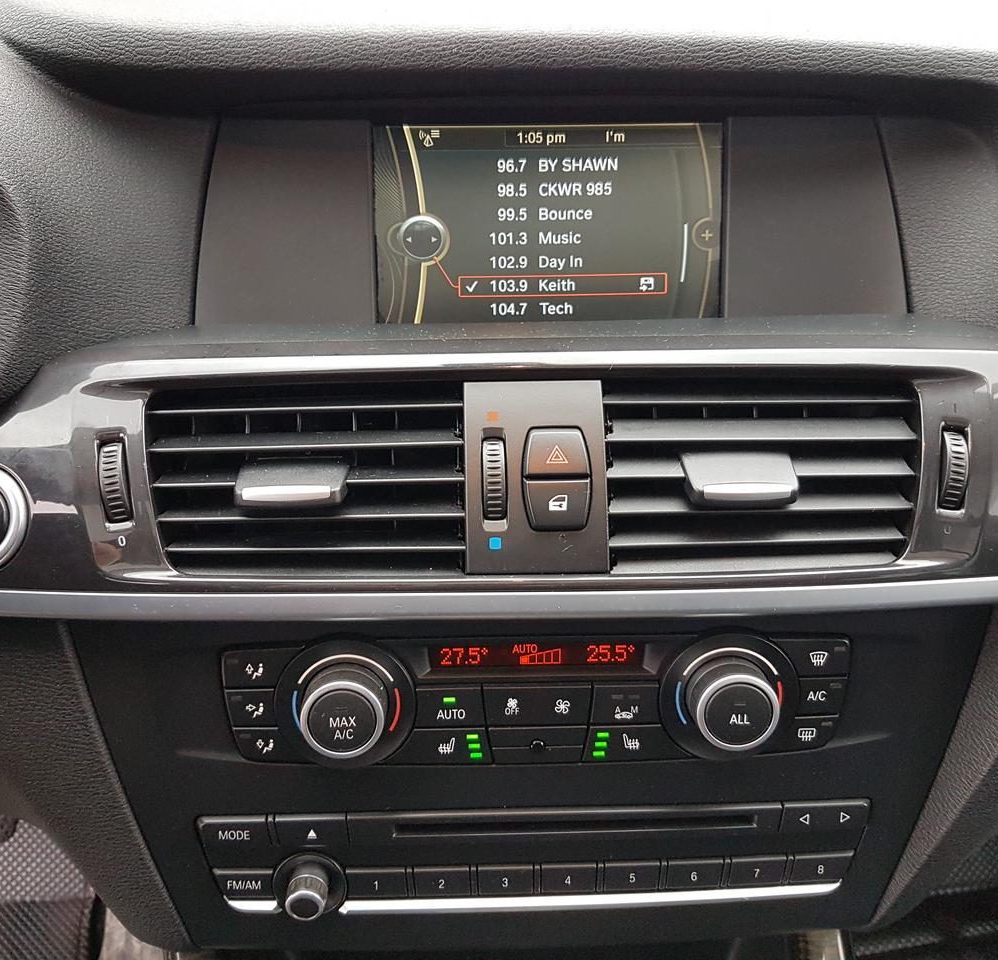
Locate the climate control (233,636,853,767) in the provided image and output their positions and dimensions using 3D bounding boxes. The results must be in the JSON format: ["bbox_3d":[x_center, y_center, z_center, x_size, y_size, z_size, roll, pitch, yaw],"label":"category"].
[{"bbox_3d":[0.013,0.075,0.329,0.211,0.049,0.022,-1,15,-2],"label":"climate control"}]

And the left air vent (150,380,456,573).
[{"bbox_3d":[-0.066,0.000,0.329,0.107,0.065,0.027,-1,-6,-2],"label":"left air vent"}]

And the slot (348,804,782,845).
[{"bbox_3d":[0.023,0.123,0.344,0.154,0.013,0.010,-1,15,-2],"label":"slot"}]

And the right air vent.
[{"bbox_3d":[0.091,-0.001,0.334,0.107,0.065,0.027,-1,-6,-2],"label":"right air vent"}]

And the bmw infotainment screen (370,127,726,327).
[{"bbox_3d":[0.020,-0.106,0.396,0.144,0.082,0.015,-1,3,-2],"label":"bmw infotainment screen"}]

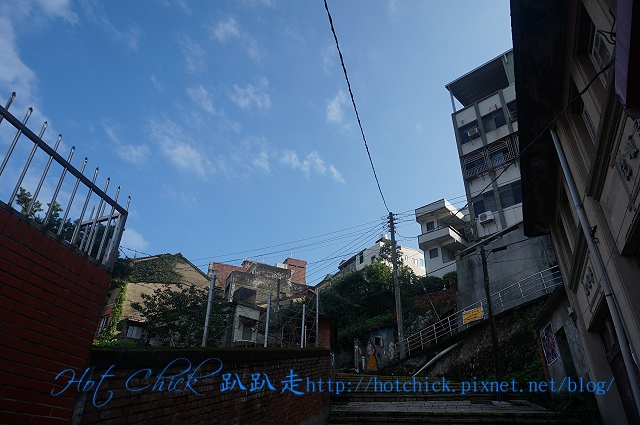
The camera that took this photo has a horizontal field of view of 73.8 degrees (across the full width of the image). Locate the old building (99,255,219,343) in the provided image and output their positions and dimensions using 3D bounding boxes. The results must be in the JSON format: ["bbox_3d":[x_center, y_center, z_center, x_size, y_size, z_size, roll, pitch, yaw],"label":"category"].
[{"bbox_3d":[-12.086,7.895,32.337,6.600,8.000,8.000,20,-34,-31],"label":"old building"}]

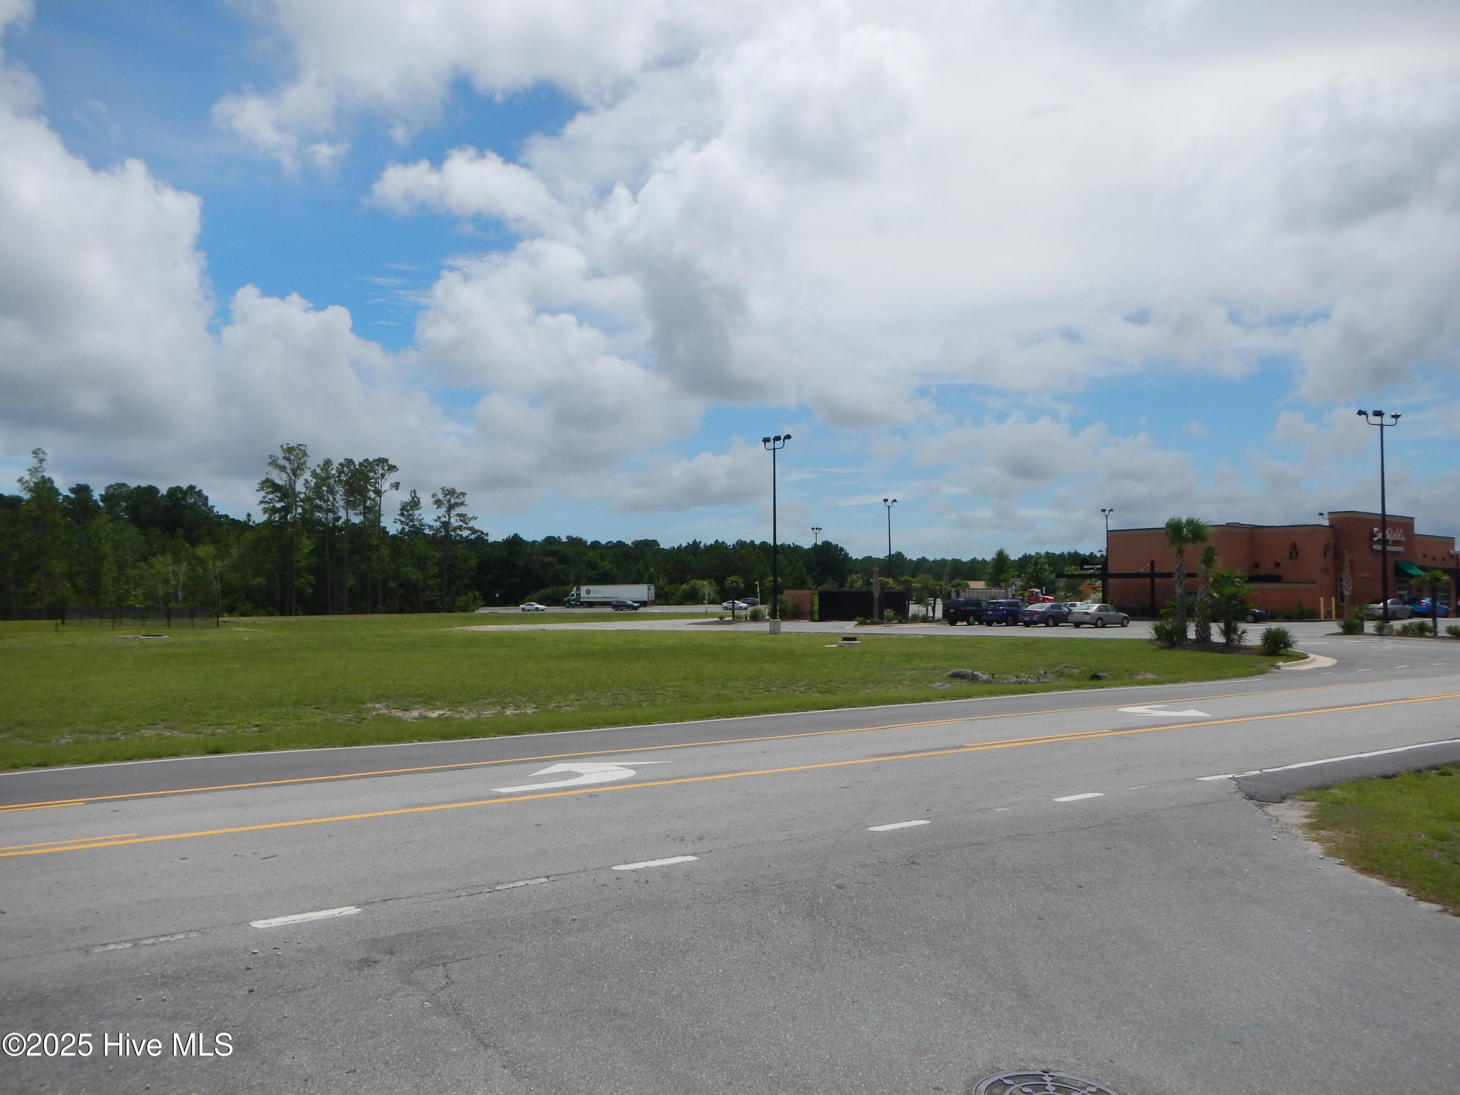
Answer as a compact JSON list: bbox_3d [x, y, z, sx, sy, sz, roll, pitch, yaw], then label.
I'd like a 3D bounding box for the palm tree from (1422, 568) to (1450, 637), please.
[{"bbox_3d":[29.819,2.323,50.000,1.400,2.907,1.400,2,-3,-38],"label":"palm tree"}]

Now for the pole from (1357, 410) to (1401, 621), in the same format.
[{"bbox_3d":[28.978,-1.085,52.500,0.750,9.999,1.500,2,-3,-38],"label":"pole"}]

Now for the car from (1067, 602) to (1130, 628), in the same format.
[{"bbox_3d":[22.806,4.237,72.977,4.490,1.435,1.750,2,-3,-39],"label":"car"}]

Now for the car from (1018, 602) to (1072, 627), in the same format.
[{"bbox_3d":[20.646,4.328,75.075,5.050,1.470,1.860,2,-3,-39],"label":"car"}]

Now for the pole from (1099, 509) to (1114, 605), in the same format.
[{"bbox_3d":[35.112,1.461,110.000,0.600,10.040,1.600,2,-3,-38],"label":"pole"}]

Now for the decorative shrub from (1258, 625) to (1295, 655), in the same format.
[{"bbox_3d":[17.117,2.939,37.000,1.100,0.875,1.100,2,-3,-38],"label":"decorative shrub"}]

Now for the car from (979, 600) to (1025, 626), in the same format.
[{"bbox_3d":[18.646,4.344,77.478,4.600,1.660,1.840,2,-3,-39],"label":"car"}]

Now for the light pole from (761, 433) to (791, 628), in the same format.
[{"bbox_3d":[2.376,-0.669,60.000,0.750,10.135,1.500,2,-3,-38],"label":"light pole"}]

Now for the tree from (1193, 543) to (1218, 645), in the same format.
[{"bbox_3d":[18.303,1.773,45.500,1.000,3.810,1.000,2,-3,-38],"label":"tree"}]

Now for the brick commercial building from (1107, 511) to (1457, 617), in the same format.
[{"bbox_3d":[45.643,1.756,96.984,25.600,7.800,16.100,2,-3,-38],"label":"brick commercial building"}]

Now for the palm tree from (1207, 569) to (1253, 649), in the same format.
[{"bbox_3d":[18.316,2.232,43.200,1.600,2.795,1.600,2,-3,-38],"label":"palm tree"}]

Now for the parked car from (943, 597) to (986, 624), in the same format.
[{"bbox_3d":[16.707,4.391,79.778,4.800,1.780,1.880,2,-3,-39],"label":"parked car"}]

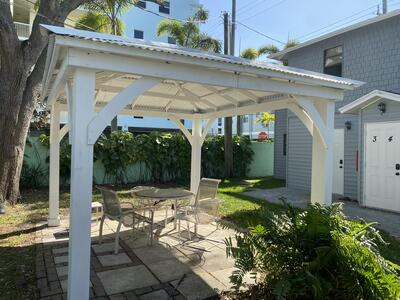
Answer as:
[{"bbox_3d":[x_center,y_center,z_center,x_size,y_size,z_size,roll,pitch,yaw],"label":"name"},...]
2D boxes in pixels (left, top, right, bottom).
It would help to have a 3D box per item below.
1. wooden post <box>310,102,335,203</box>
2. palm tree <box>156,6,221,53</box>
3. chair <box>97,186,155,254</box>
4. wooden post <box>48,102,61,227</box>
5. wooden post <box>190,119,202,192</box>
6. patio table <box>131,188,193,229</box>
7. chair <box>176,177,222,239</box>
[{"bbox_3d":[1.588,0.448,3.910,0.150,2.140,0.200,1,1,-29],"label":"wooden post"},{"bbox_3d":[-0.914,-4.158,20.069,4.200,10.797,4.200,2,1,0],"label":"palm tree"},{"bbox_3d":[-1.143,0.984,4.545,0.660,0.900,0.580,1,1,-42],"label":"chair"},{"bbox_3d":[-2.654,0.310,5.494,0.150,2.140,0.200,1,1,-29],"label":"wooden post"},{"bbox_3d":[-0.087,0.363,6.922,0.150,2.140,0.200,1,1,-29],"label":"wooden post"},{"bbox_3d":[-0.607,1.084,4.969,1.050,0.720,1.050,1,1,-27],"label":"patio table"},{"bbox_3d":[0.006,1.004,5.489,0.580,0.900,0.660,2,1,41],"label":"chair"}]

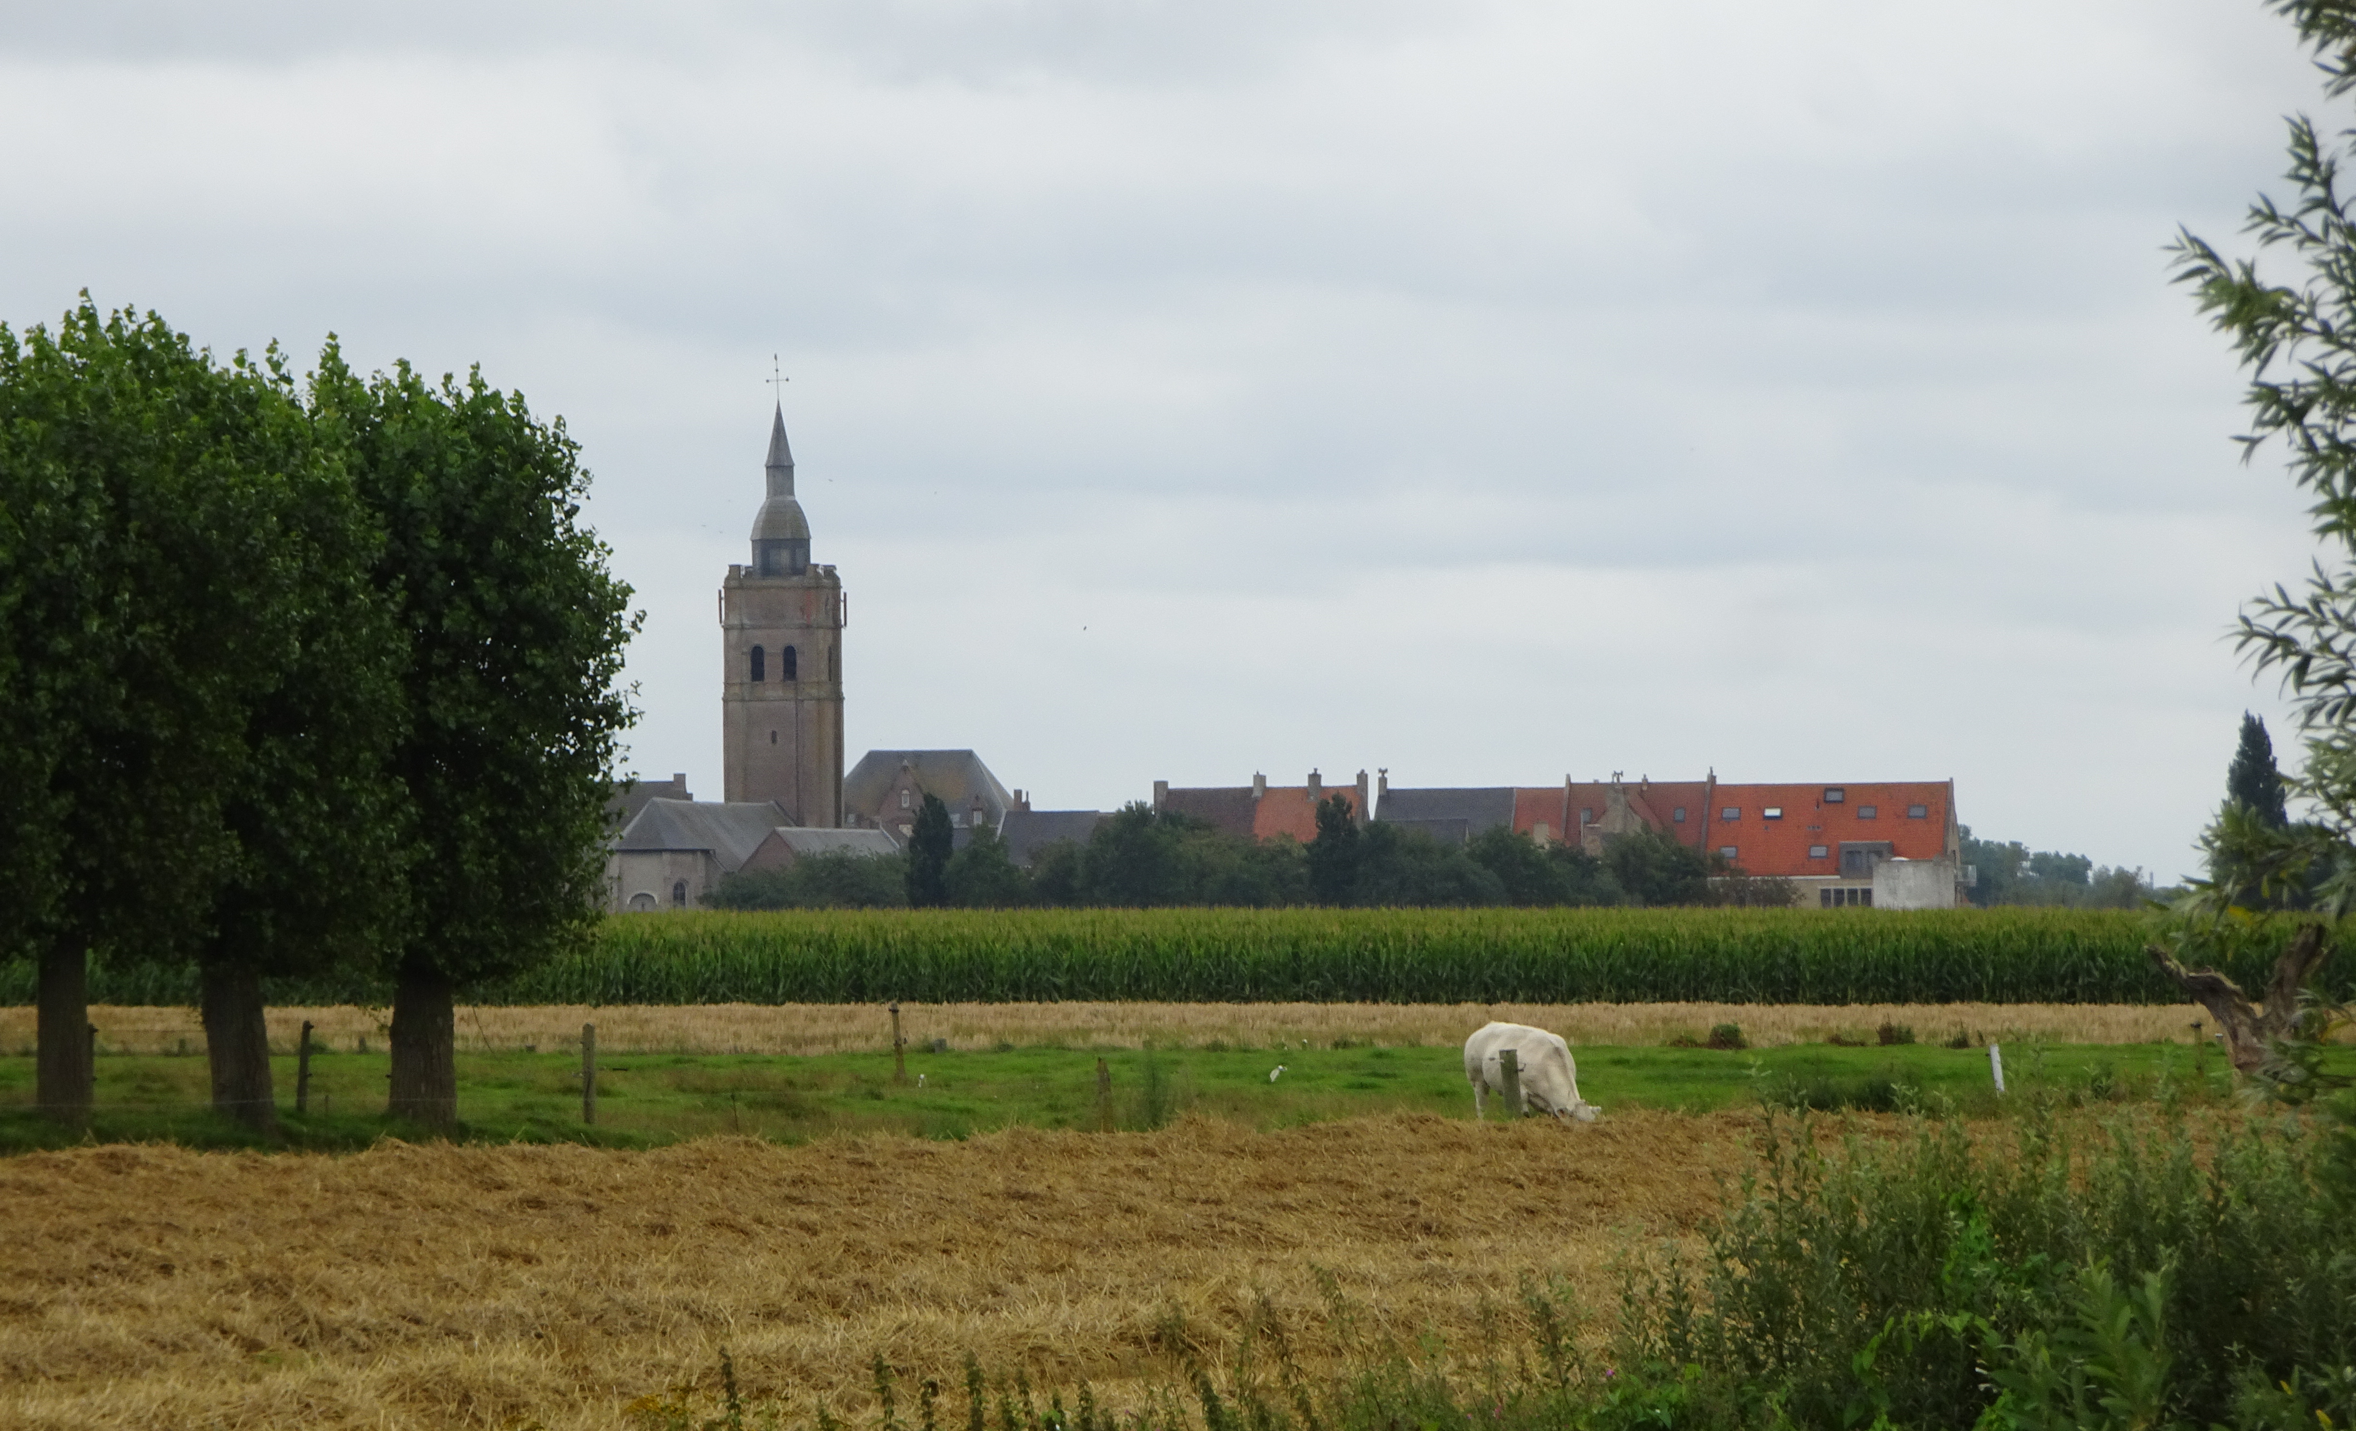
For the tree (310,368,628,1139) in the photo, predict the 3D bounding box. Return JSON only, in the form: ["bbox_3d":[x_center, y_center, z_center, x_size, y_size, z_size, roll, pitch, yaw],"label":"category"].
[{"bbox_3d":[-8.850,0.270,190.000,4.400,9.800,4.400,0,-1,0],"label":"tree"}]

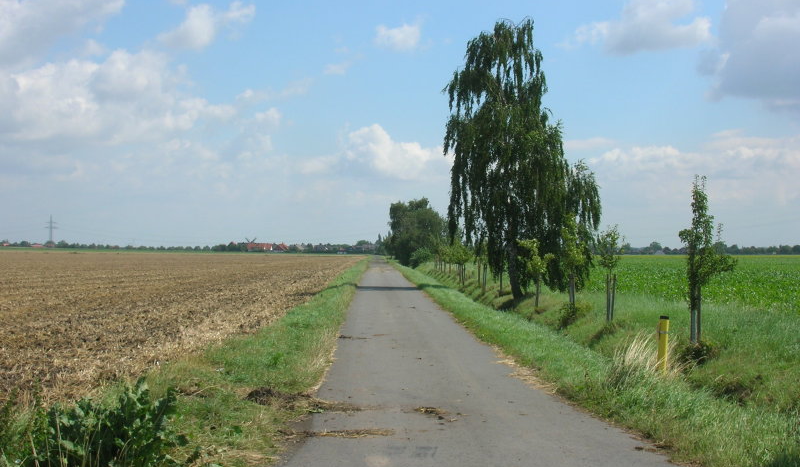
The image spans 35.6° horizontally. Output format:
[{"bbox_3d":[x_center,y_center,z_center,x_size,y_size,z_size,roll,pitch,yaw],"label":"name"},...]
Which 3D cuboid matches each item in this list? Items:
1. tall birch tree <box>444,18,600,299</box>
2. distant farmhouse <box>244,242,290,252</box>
[{"bbox_3d":[5.206,-3.187,53.000,6.500,11.900,6.500,0,-1,0],"label":"tall birch tree"},{"bbox_3d":[-115.603,12.123,1080.000,37.000,8.700,12.000,0,-1,-5],"label":"distant farmhouse"}]

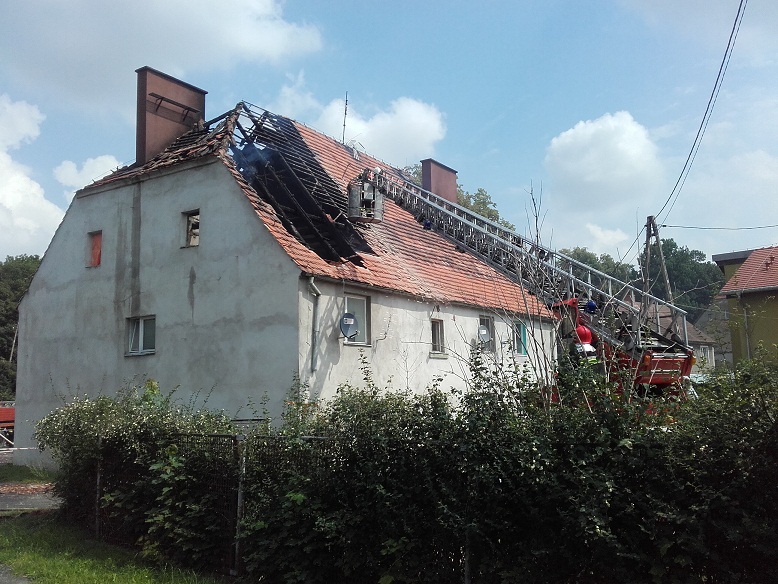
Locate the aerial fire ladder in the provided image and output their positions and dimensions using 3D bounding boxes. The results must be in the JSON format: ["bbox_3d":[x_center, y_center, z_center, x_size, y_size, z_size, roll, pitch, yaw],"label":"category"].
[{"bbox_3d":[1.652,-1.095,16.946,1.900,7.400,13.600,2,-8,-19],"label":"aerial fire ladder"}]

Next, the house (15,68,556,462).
[{"bbox_3d":[-2.680,-0.564,32.023,14.501,15.035,21.243,-6,-9,32],"label":"house"}]

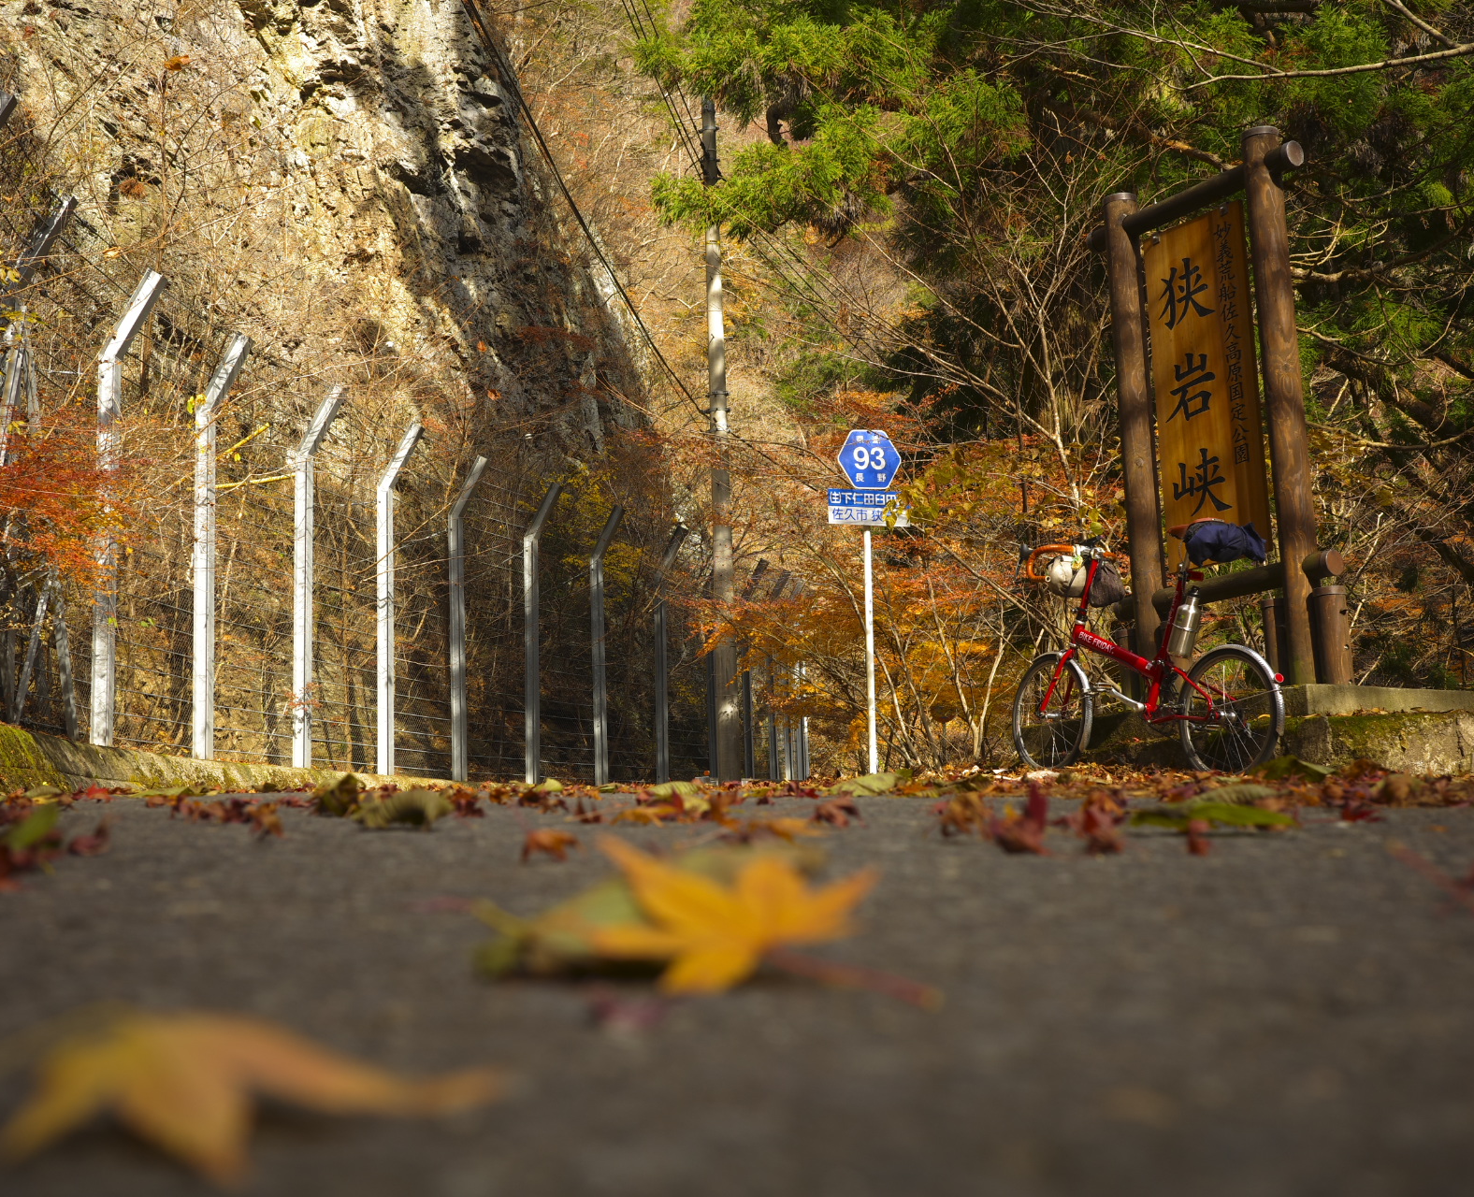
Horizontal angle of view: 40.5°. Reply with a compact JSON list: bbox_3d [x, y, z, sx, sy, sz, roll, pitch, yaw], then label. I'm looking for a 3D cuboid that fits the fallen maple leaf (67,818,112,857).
[{"bbox_3d":[-0.566,0.209,1.744,0.039,0.030,0.036,-2,-8,0],"label":"fallen maple leaf"}]

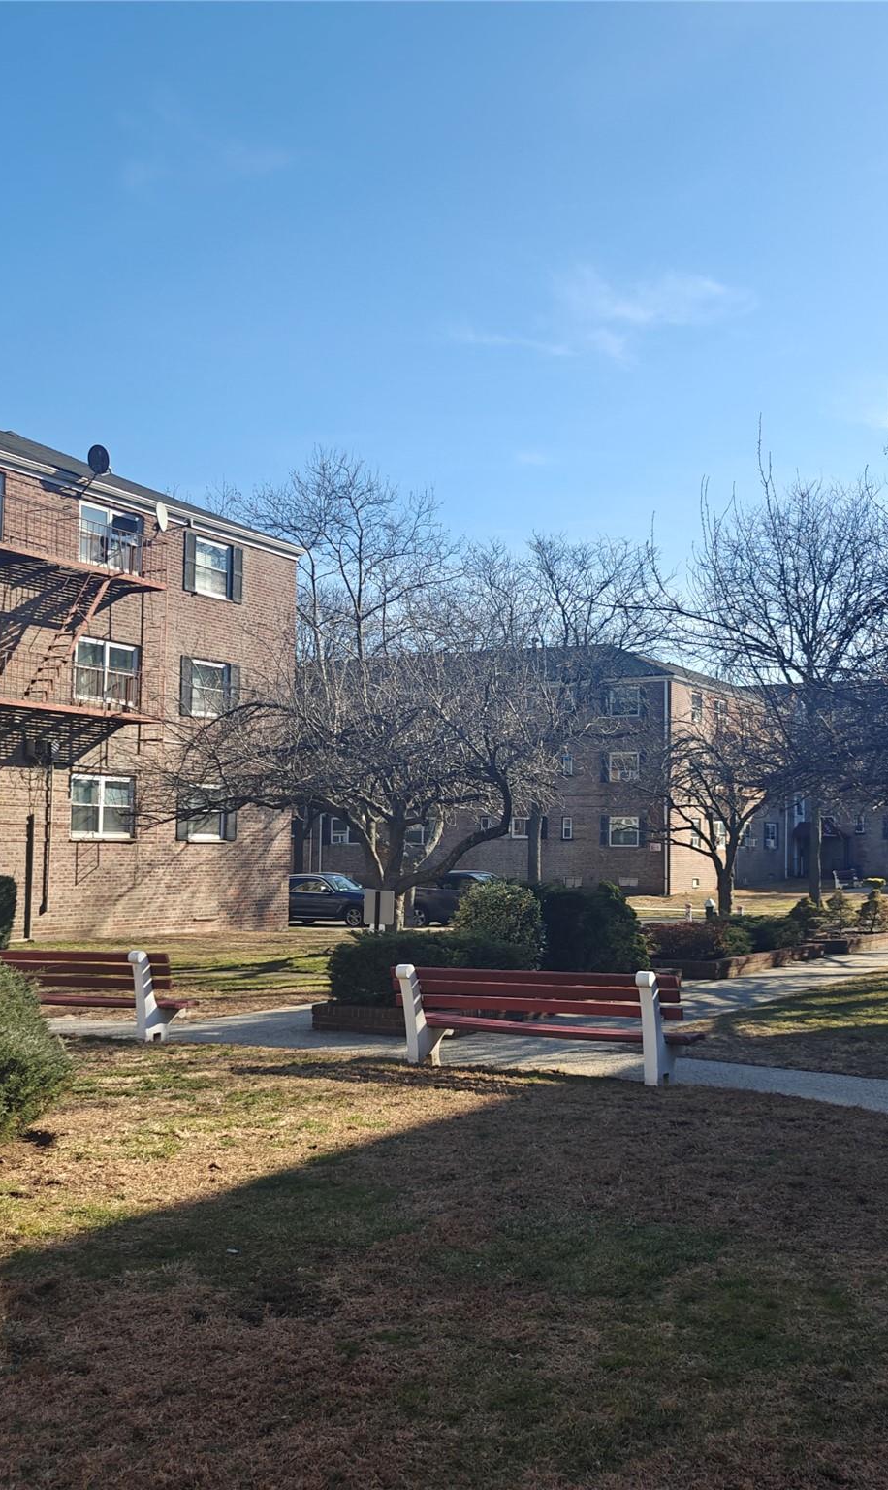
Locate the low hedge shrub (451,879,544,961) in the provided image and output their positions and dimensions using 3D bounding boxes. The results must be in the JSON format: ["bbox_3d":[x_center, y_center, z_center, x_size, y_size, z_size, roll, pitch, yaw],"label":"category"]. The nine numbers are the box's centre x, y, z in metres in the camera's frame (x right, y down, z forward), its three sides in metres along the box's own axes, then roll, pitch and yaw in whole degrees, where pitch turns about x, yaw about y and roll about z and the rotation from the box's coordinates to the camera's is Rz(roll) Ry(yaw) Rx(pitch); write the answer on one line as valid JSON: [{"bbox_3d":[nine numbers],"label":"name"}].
[{"bbox_3d":[0.625,2.110,15.400,1.080,1.100,1.080,0,-4,0],"label":"low hedge shrub"}]

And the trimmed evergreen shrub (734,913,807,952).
[{"bbox_3d":[5.432,3.143,22.000,1.200,0.680,1.200,-2,-5,30],"label":"trimmed evergreen shrub"}]

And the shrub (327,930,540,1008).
[{"bbox_3d":[-0.009,2.187,13.302,1.400,0.700,1.850,-2,-5,29],"label":"shrub"}]

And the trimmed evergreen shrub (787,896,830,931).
[{"bbox_3d":[7.307,3.427,26.500,0.830,0.780,0.830,-2,-5,30],"label":"trimmed evergreen shrub"}]

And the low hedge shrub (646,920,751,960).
[{"bbox_3d":[3.628,2.780,19.179,1.300,0.560,1.550,-2,-5,29],"label":"low hedge shrub"}]

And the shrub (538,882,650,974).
[{"bbox_3d":[1.864,2.313,16.600,1.450,1.180,1.400,0,-4,0],"label":"shrub"}]

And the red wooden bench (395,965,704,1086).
[{"bbox_3d":[0.721,2.097,10.082,2.420,0.820,0.620,-2,-5,31],"label":"red wooden bench"}]

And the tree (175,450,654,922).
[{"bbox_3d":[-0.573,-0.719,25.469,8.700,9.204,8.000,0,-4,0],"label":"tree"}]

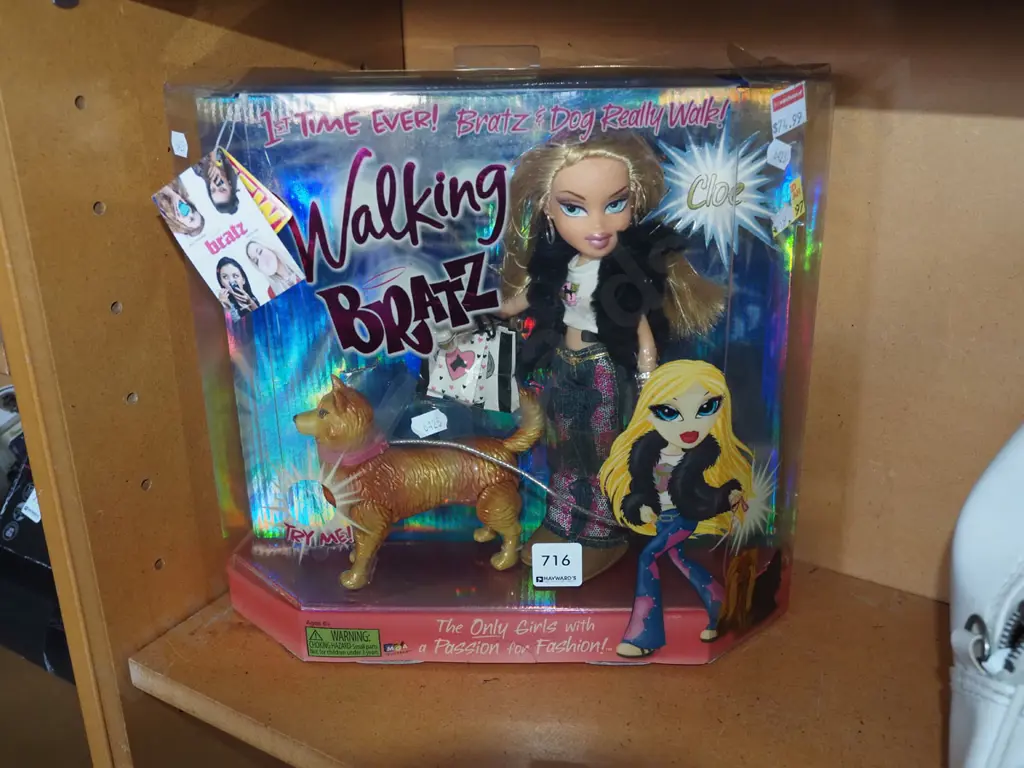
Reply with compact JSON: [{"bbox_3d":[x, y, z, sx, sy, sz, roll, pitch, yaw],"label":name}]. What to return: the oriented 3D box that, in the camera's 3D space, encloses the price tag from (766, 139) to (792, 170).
[{"bbox_3d":[0.132,-0.113,0.466,0.019,0.012,0.002,3,11,-45],"label":"price tag"}]

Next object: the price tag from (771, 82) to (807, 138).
[{"bbox_3d":[0.136,-0.134,0.463,0.029,0.020,0.002,-31,33,-34],"label":"price tag"}]

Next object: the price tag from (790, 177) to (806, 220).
[{"bbox_3d":[0.147,-0.095,0.486,0.011,0.021,0.002,-37,36,-30],"label":"price tag"}]

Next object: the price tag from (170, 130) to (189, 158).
[{"bbox_3d":[-0.176,-0.126,0.498,0.018,0.013,0.002,22,29,40],"label":"price tag"}]

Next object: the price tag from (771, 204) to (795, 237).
[{"bbox_3d":[0.138,-0.083,0.481,0.002,0.013,0.018,18,49,44],"label":"price tag"}]

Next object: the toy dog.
[{"bbox_3d":[-0.052,0.050,0.560,0.143,0.125,0.046,-5,19,-12],"label":"toy dog"}]

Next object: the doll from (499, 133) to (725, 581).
[{"bbox_3d":[0.055,-0.011,0.535,0.124,0.253,0.059,2,19,8],"label":"doll"}]

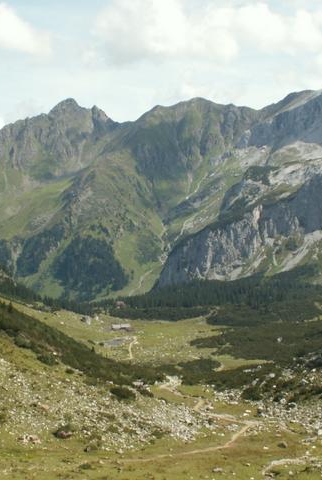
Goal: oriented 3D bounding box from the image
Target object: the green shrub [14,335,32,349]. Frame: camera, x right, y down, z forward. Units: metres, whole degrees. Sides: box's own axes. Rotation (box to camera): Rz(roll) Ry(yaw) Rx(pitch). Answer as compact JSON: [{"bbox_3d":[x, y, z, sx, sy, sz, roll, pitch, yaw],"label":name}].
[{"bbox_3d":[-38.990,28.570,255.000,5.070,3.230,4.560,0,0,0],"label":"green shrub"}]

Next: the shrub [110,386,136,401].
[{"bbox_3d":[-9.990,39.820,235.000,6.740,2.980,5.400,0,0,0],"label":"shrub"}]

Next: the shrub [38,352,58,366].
[{"bbox_3d":[-30.070,31.660,240.000,5.300,3.040,4.770,0,0,0],"label":"shrub"}]

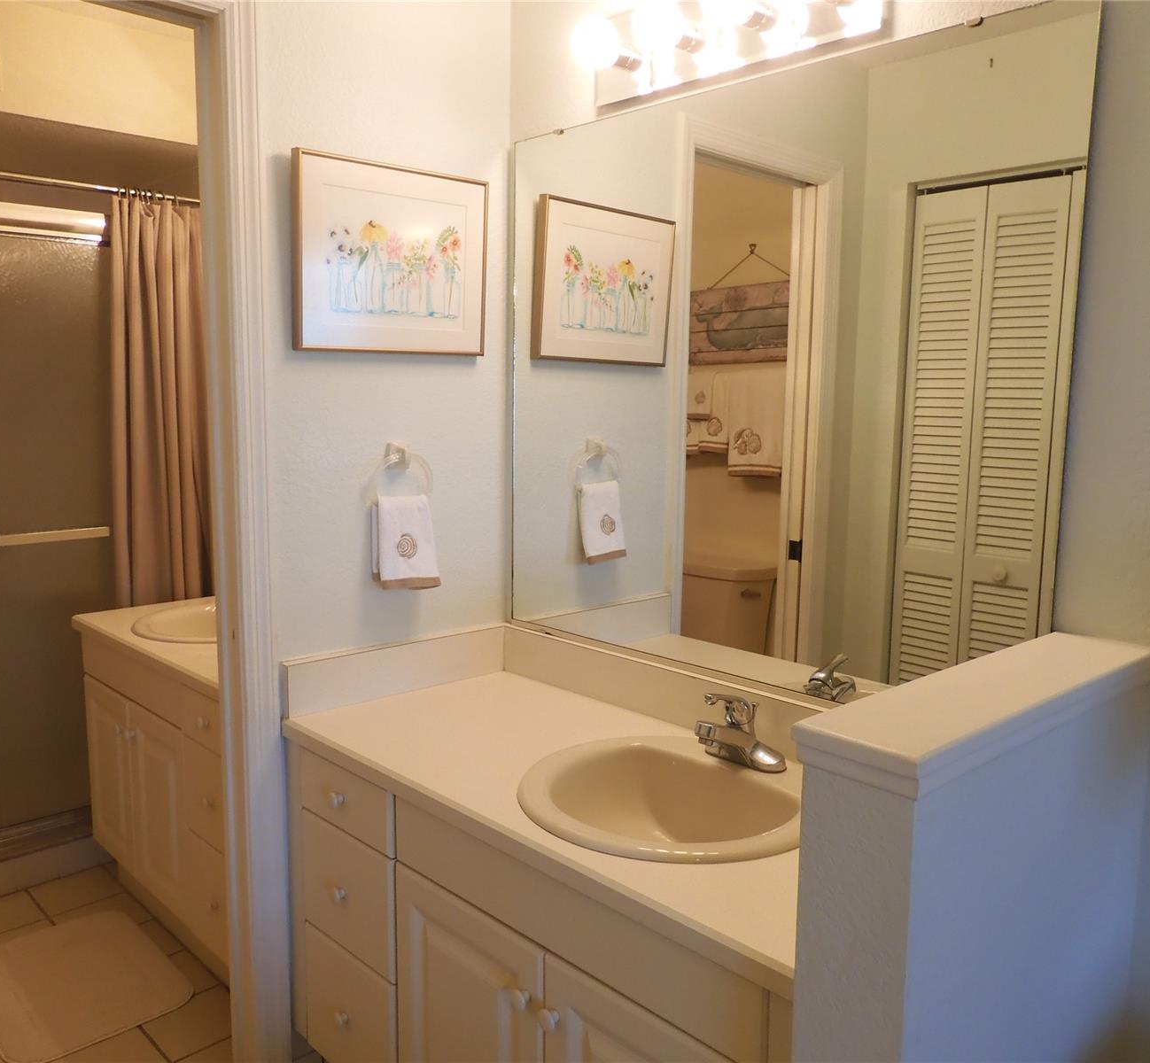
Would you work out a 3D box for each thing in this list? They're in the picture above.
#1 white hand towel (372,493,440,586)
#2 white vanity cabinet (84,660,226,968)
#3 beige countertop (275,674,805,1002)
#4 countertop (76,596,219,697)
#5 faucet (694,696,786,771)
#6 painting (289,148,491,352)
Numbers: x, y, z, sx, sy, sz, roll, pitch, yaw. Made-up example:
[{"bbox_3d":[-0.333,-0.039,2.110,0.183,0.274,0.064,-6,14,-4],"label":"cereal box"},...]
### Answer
[{"bbox_3d":[-0.345,0.022,2.013,0.144,0.200,0.051,-6,10,-43],"label":"white hand towel"},{"bbox_3d":[-0.826,0.697,2.634,0.545,0.789,1.126,-6,10,-43],"label":"white vanity cabinet"},{"bbox_3d":[0.053,0.413,1.650,0.557,0.037,1.204,-6,10,-43],"label":"beige countertop"},{"bbox_3d":[-0.837,0.288,2.581,0.566,0.042,1.144,-6,10,-43],"label":"countertop"},{"bbox_3d":[0.255,0.325,1.625,0.169,0.131,0.157,-6,10,-43],"label":"faucet"},{"bbox_3d":[-0.352,-0.534,1.945,0.427,0.359,0.036,-6,10,-43],"label":"painting"}]

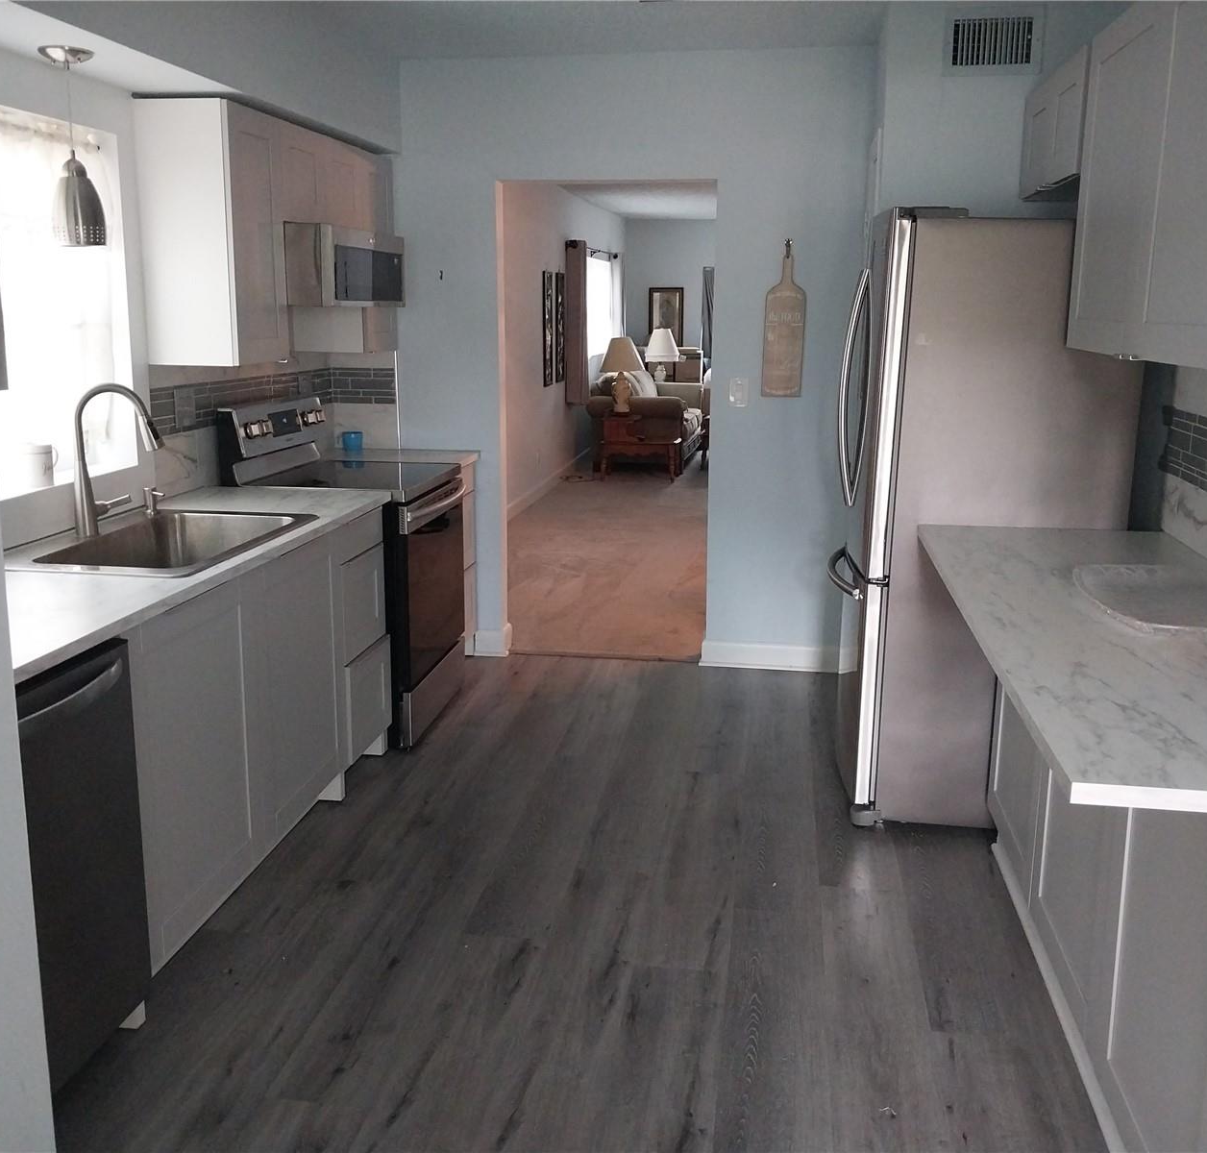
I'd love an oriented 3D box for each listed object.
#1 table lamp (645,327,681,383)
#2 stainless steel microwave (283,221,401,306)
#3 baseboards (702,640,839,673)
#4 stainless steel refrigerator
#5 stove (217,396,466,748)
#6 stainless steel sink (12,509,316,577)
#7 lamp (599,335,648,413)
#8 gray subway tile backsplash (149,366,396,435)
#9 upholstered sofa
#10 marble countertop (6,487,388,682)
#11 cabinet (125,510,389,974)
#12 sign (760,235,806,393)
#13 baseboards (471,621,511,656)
[{"bbox_3d":[0.640,-2.384,12.688,0.385,0.690,0.385,2,13,9],"label":"table lamp"},{"bbox_3d":[-1.067,-1.125,4.229,0.460,0.263,0.755,3,13,8],"label":"stainless steel microwave"},{"bbox_3d":[0.717,0.352,4.992,0.602,0.106,0.025,2,13,9],"label":"baseboards"},{"bbox_3d":[1.157,-0.199,3.743,0.780,1.800,0.890,3,13,8],"label":"stainless steel refrigerator"},{"bbox_3d":[-0.947,-0.069,4.449,0.730,1.180,0.760,3,13,8],"label":"stove"},{"bbox_3d":[-1.184,0.000,3.137,0.545,0.210,0.850,3,13,8],"label":"stainless steel sink"},{"bbox_3d":[0.176,-1.844,10.550,0.410,0.690,0.410,3,13,8],"label":"lamp"},{"bbox_3d":[-1.148,-0.660,4.286,0.280,0.157,1.470,2,13,9],"label":"gray subway tile backsplash"},{"bbox_3d":[0.419,-1.605,11.560,0.950,0.940,2.200,2,13,9],"label":"upholstered sofa"},{"bbox_3d":[-1.192,-0.035,2.864,0.650,0.036,2.160,2,13,9],"label":"marble countertop"},{"bbox_3d":[-1.165,0.345,3.221,0.630,0.840,1.595,3,13,8],"label":"cabinet"},{"bbox_3d":[0.729,-1.030,4.655,0.164,0.610,0.025,2,13,9],"label":"sign"},{"bbox_3d":[-0.492,0.293,5.255,0.170,0.122,0.120,3,13,8],"label":"baseboards"}]

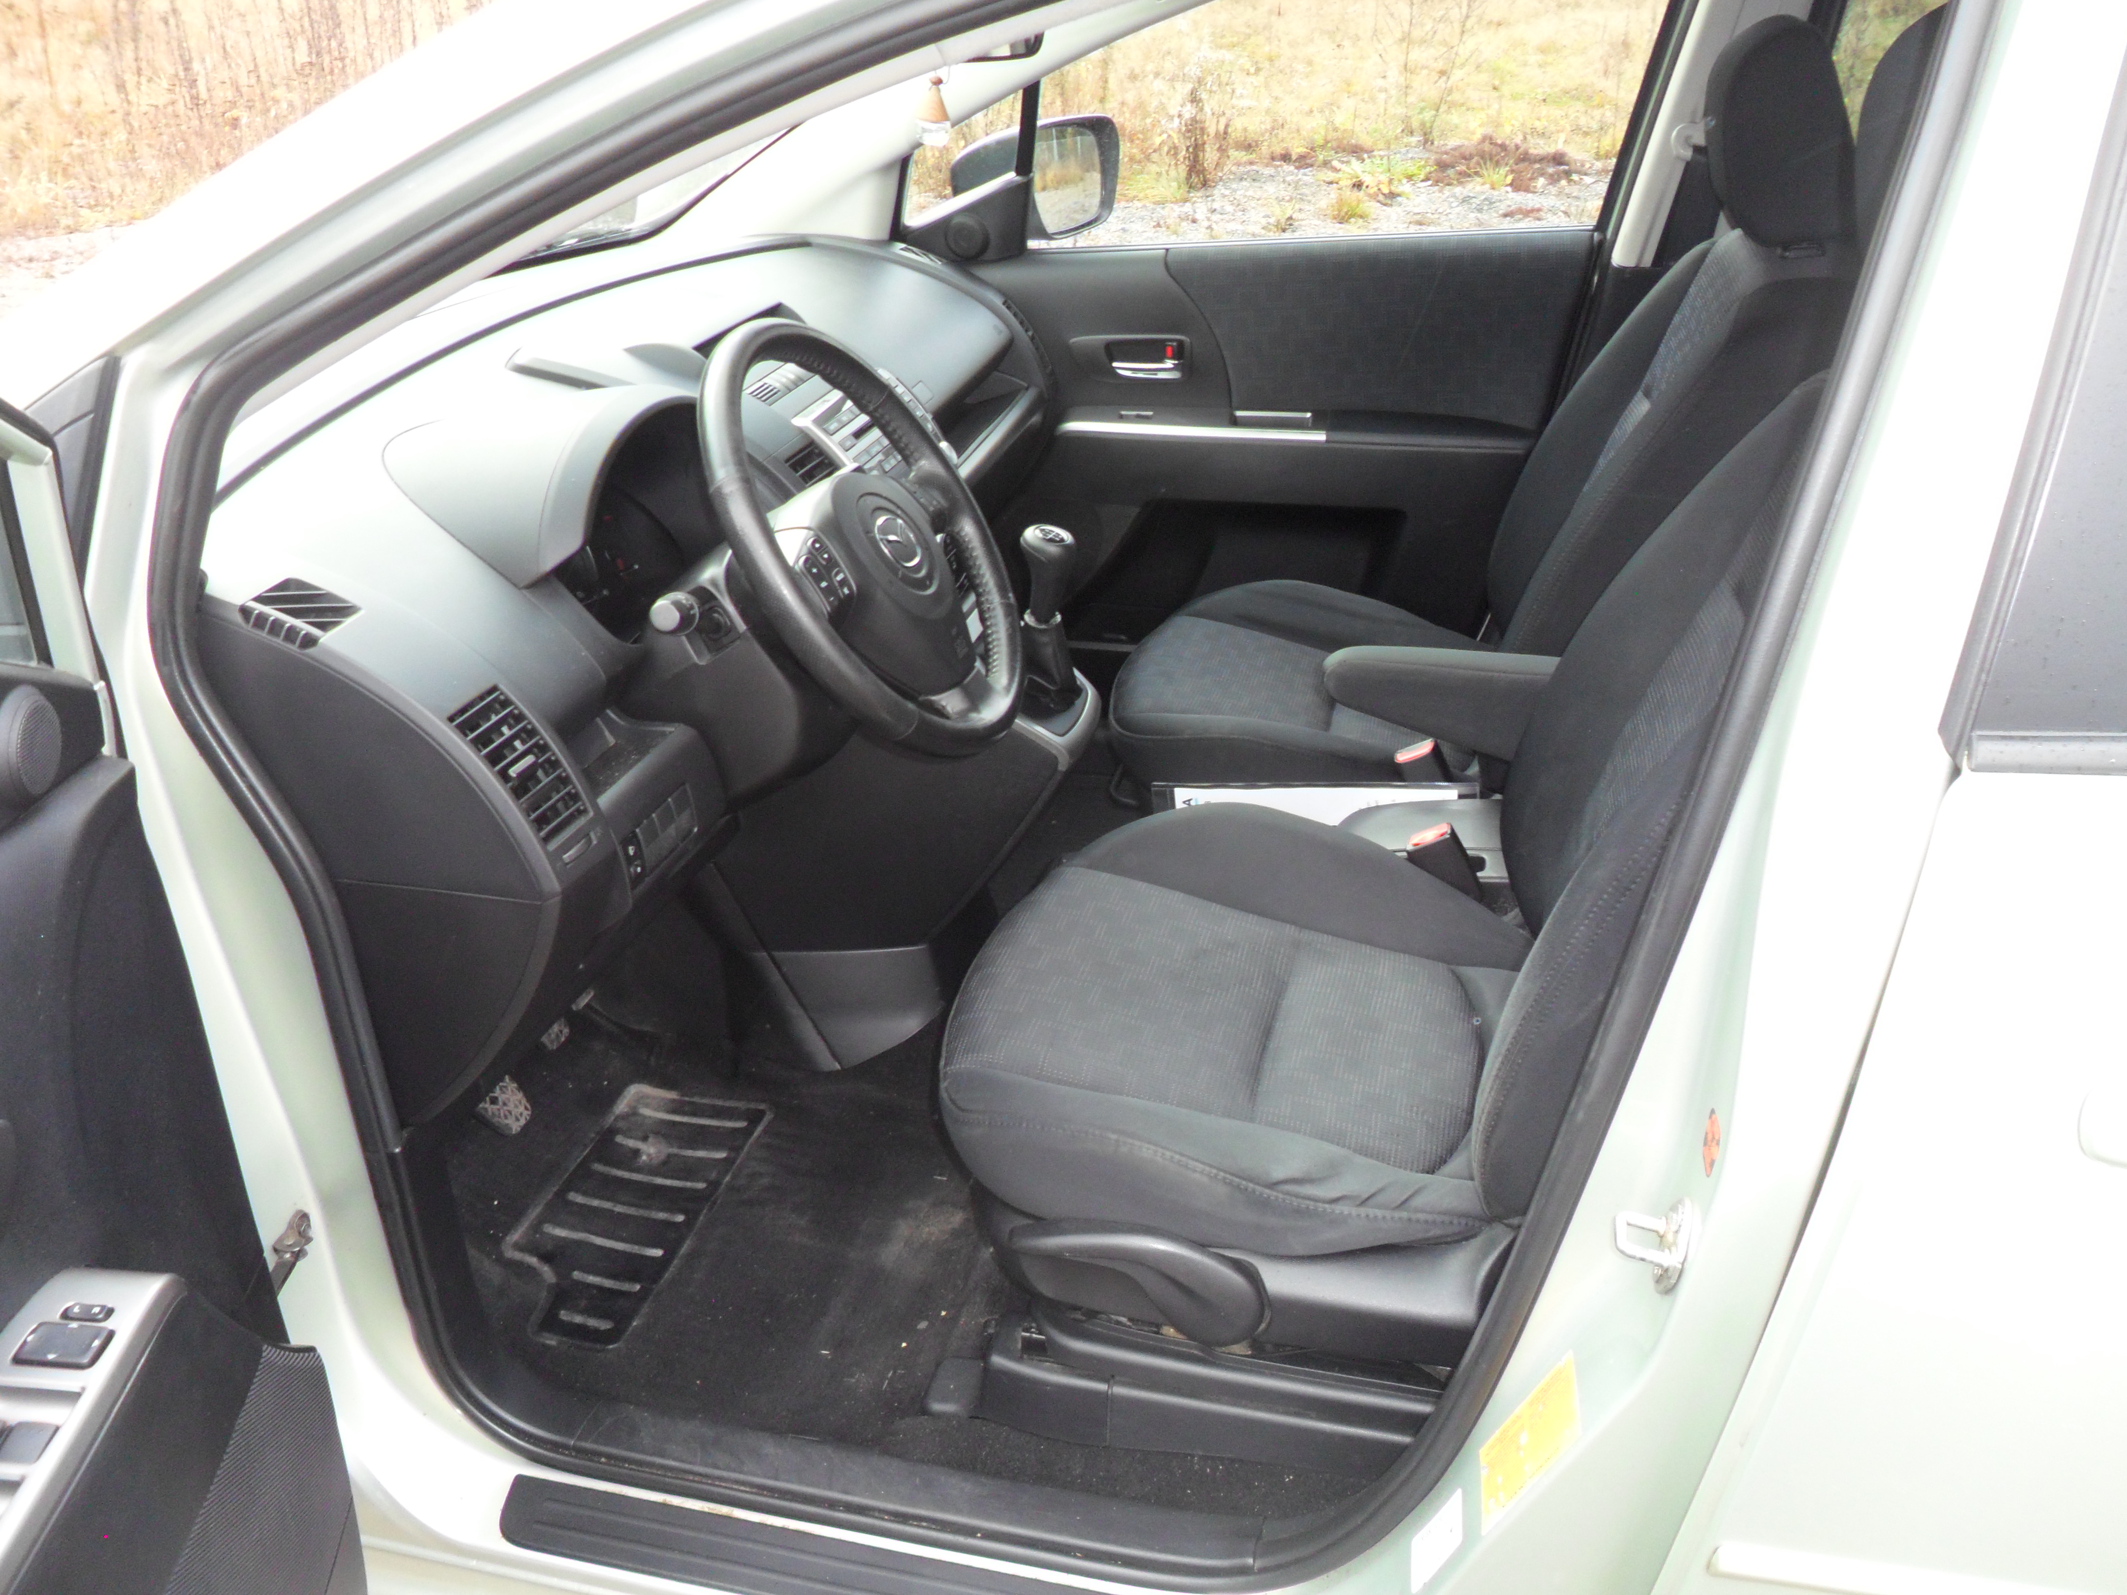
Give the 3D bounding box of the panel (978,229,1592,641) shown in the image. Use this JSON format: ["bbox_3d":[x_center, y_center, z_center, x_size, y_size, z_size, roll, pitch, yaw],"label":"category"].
[{"bbox_3d":[0.237,-0.463,2.311,0.900,0.610,0.110,6,28,11],"label":"panel"}]

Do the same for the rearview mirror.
[{"bbox_3d":[-0.040,-0.922,2.467,0.150,0.160,0.240,13,31,24],"label":"rearview mirror"}]

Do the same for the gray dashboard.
[{"bbox_3d":[-0.397,-0.258,1.783,0.560,0.520,1.420,6,28,11],"label":"gray dashboard"}]

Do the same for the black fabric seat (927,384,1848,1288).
[{"bbox_3d":[0.308,-0.051,1.302,0.790,0.910,0.540,6,28,11],"label":"black fabric seat"}]

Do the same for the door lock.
[{"bbox_3d":[0.342,0.258,0.959,0.042,0.060,0.028,6,28,11],"label":"door lock"}]

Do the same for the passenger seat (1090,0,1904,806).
[{"bbox_3d":[0.458,-0.399,1.921,0.790,0.920,0.520,6,28,11],"label":"passenger seat"}]

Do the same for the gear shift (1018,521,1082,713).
[{"bbox_3d":[-0.011,-0.176,1.702,0.065,0.200,0.055,6,28,11],"label":"gear shift"}]

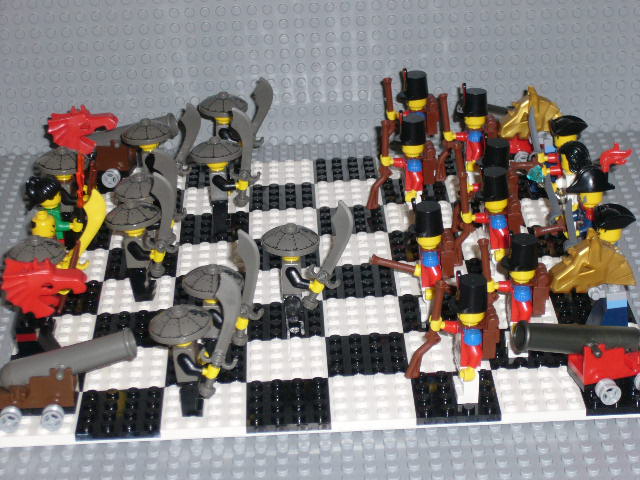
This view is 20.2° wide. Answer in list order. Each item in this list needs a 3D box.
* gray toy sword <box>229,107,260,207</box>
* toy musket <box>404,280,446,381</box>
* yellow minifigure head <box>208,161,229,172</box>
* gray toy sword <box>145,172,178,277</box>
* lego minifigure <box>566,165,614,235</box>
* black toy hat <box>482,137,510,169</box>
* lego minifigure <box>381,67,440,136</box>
[{"bbox_3d":[-0.035,-0.037,0.808,0.015,0.048,0.005,-3,26,0],"label":"gray toy sword"},{"bbox_3d":[0.041,0.035,0.688,0.011,0.044,0.004,5,25,-4],"label":"toy musket"},{"bbox_3d":[-0.046,-0.037,0.821,0.010,0.009,0.010,-3,26,0],"label":"yellow minifigure head"},{"bbox_3d":[-0.067,-0.006,0.751,0.015,0.048,0.005,-3,26,0],"label":"gray toy sword"},{"bbox_3d":[0.116,-0.009,0.768,0.021,0.049,0.023,-3,26,0],"label":"lego minifigure"},{"bbox_3d":[0.077,-0.037,0.786,0.014,0.015,0.012,-3,26,0],"label":"black toy hat"},{"bbox_3d":[0.043,-0.060,0.878,0.031,0.051,0.023,-3,26,0],"label":"lego minifigure"}]

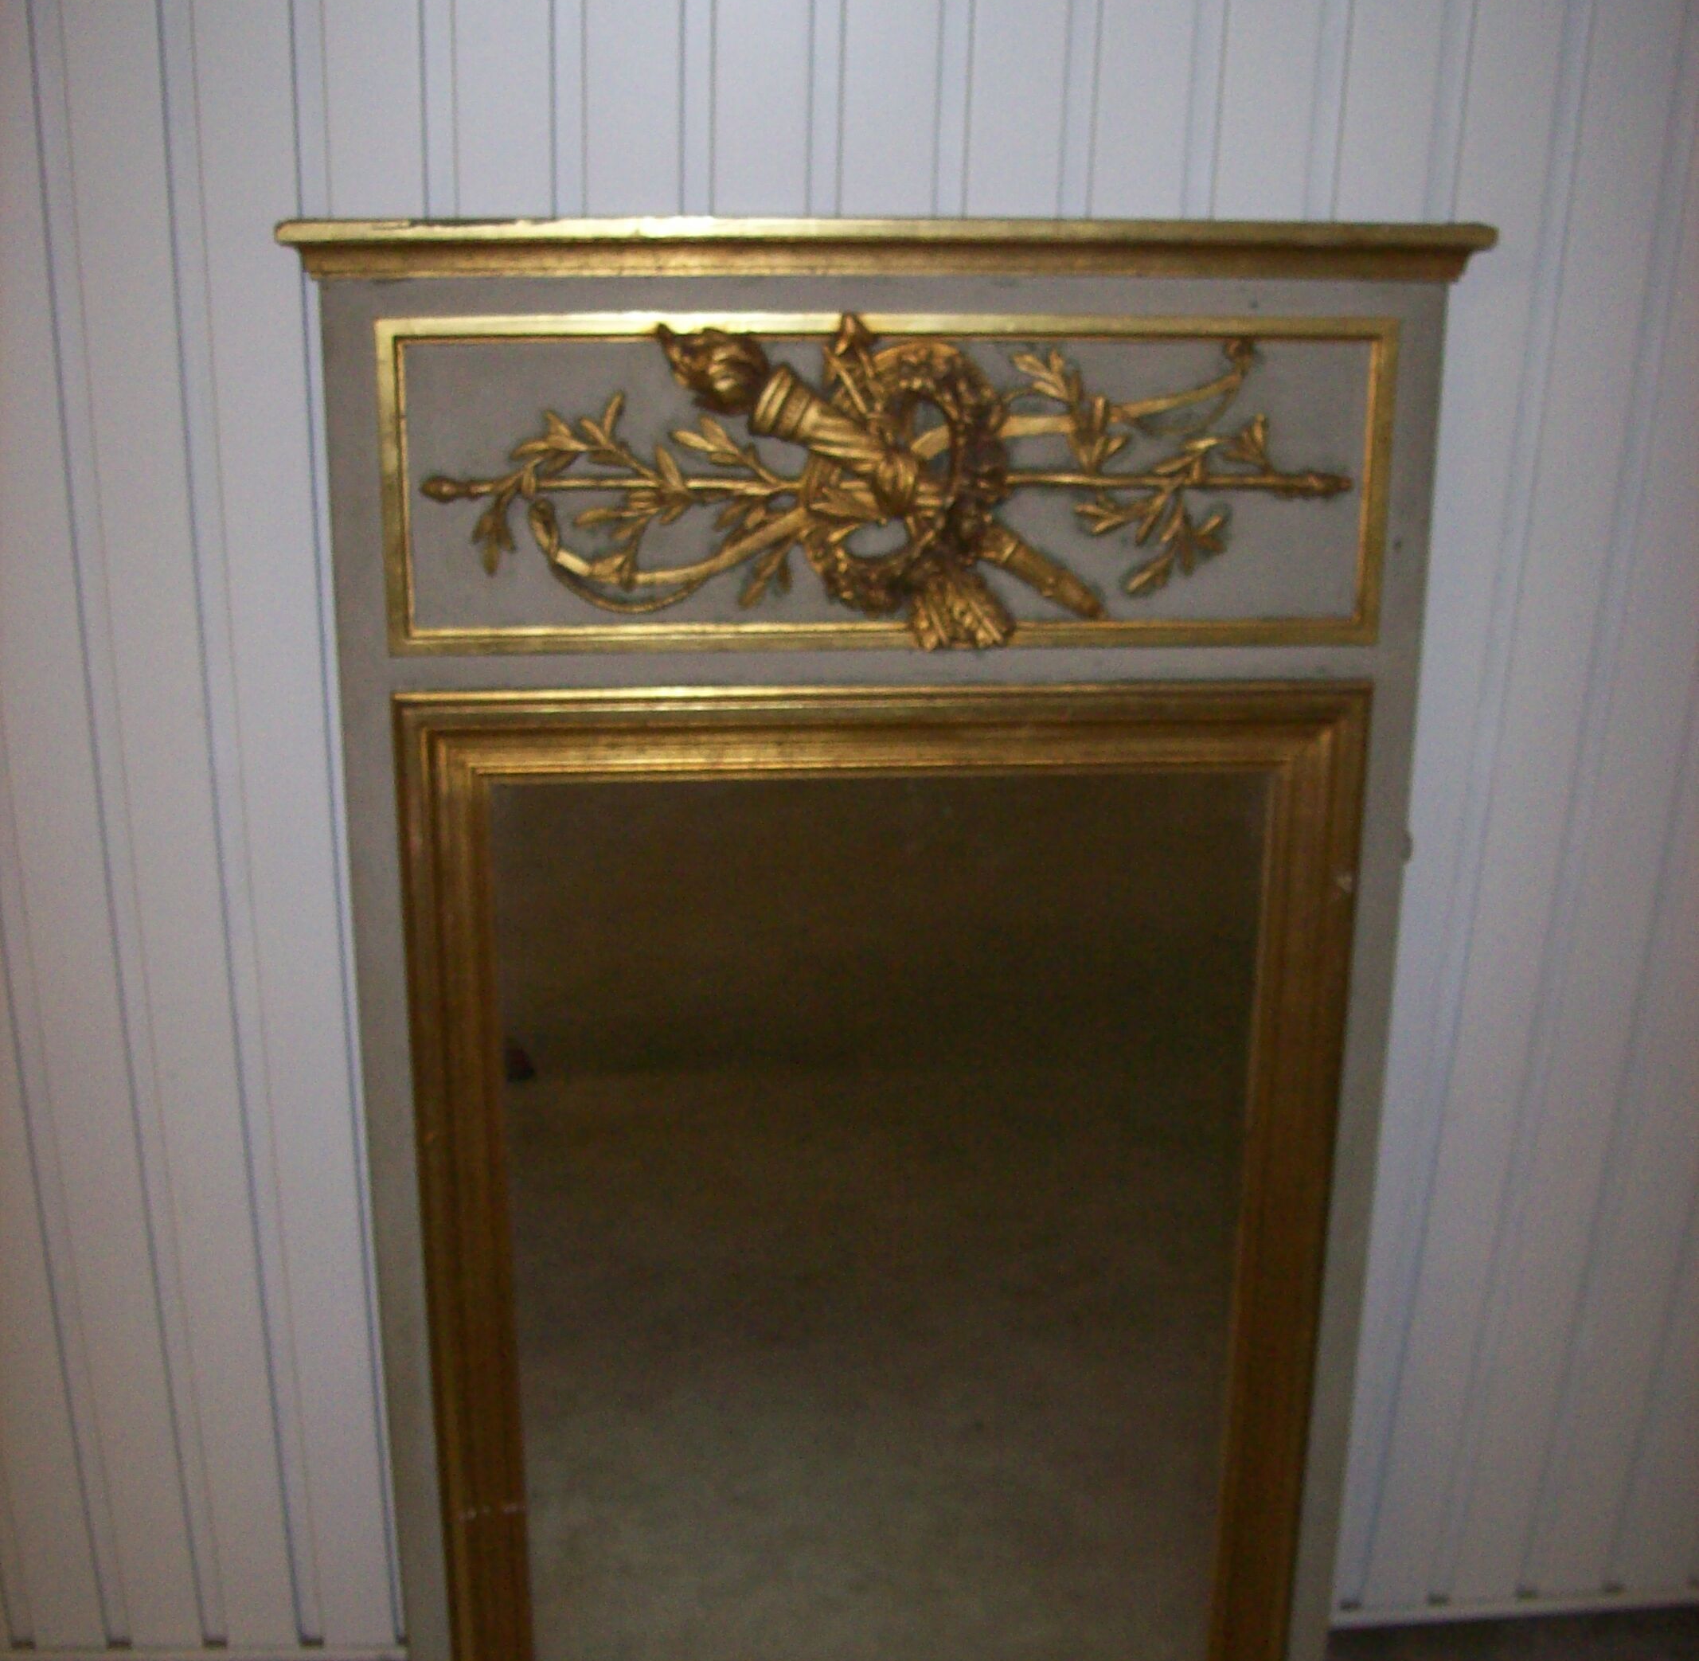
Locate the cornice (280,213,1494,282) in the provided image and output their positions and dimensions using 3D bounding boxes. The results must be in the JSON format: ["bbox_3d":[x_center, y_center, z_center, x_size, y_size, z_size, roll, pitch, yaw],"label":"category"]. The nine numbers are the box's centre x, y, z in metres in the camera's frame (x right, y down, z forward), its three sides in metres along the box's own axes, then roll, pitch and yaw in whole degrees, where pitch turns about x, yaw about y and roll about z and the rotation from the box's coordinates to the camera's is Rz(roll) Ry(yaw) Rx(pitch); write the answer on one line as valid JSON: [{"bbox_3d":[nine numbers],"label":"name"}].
[{"bbox_3d":[0.032,-0.405,1.642,0.838,0.043,0.069,-1,18,-4],"label":"cornice"}]

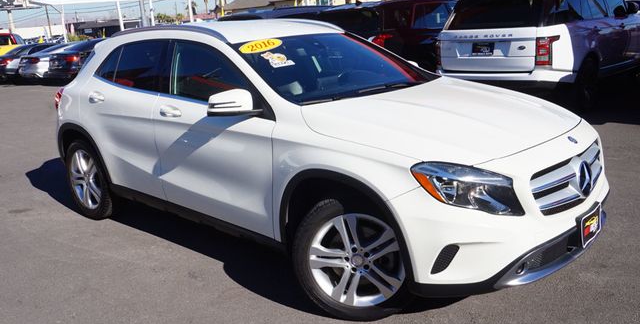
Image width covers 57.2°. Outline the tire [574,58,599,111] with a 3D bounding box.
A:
[{"bbox_3d":[3.729,-1.115,8.446,0.280,0.780,0.780,10,19,42],"label":"tire"}]

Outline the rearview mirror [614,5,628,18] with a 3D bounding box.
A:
[{"bbox_3d":[4.837,-2.411,9.406,0.250,0.200,0.160,10,19,42],"label":"rearview mirror"}]

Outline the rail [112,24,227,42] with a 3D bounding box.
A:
[{"bbox_3d":[-1.081,-0.880,4.059,1.340,0.110,0.060,10,19,40],"label":"rail"}]

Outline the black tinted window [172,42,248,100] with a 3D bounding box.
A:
[{"bbox_3d":[-0.678,-0.583,3.647,0.950,0.380,0.060,10,-6,41],"label":"black tinted window"}]

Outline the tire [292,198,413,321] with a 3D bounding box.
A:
[{"bbox_3d":[0.209,0.467,2.979,0.685,0.685,0.235,3,15,22],"label":"tire"}]

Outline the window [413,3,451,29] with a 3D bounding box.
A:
[{"bbox_3d":[1.860,-2.452,9.935,0.080,0.430,1.000,-17,1,44],"label":"window"}]

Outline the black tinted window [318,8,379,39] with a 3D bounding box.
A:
[{"bbox_3d":[0.496,-2.315,9.721,1.200,0.500,0.120,10,-9,40],"label":"black tinted window"}]

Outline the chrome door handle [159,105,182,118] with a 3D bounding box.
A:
[{"bbox_3d":[-0.936,-0.315,3.679,0.235,0.060,0.060,10,19,40],"label":"chrome door handle"}]

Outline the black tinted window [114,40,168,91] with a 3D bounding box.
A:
[{"bbox_3d":[-1.242,-0.678,4.148,0.750,0.370,0.060,10,-6,41],"label":"black tinted window"}]

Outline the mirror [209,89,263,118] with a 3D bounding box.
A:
[{"bbox_3d":[-0.471,-0.329,3.241,0.170,0.160,0.250,10,19,40],"label":"mirror"}]

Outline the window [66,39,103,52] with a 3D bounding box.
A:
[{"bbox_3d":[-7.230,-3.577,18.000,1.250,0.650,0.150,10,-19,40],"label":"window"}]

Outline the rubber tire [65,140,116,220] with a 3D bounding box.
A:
[{"bbox_3d":[-1.826,0.119,4.766,0.690,0.690,0.240,10,19,40],"label":"rubber tire"}]

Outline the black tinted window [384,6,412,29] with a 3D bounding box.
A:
[{"bbox_3d":[1.315,-2.369,9.661,0.070,0.380,0.800,-13,3,45],"label":"black tinted window"}]

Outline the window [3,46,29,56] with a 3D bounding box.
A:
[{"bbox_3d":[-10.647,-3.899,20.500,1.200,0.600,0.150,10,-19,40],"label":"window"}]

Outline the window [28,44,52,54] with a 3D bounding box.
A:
[{"bbox_3d":[-9.439,-3.833,19.800,0.120,0.360,0.950,-13,3,45],"label":"window"}]

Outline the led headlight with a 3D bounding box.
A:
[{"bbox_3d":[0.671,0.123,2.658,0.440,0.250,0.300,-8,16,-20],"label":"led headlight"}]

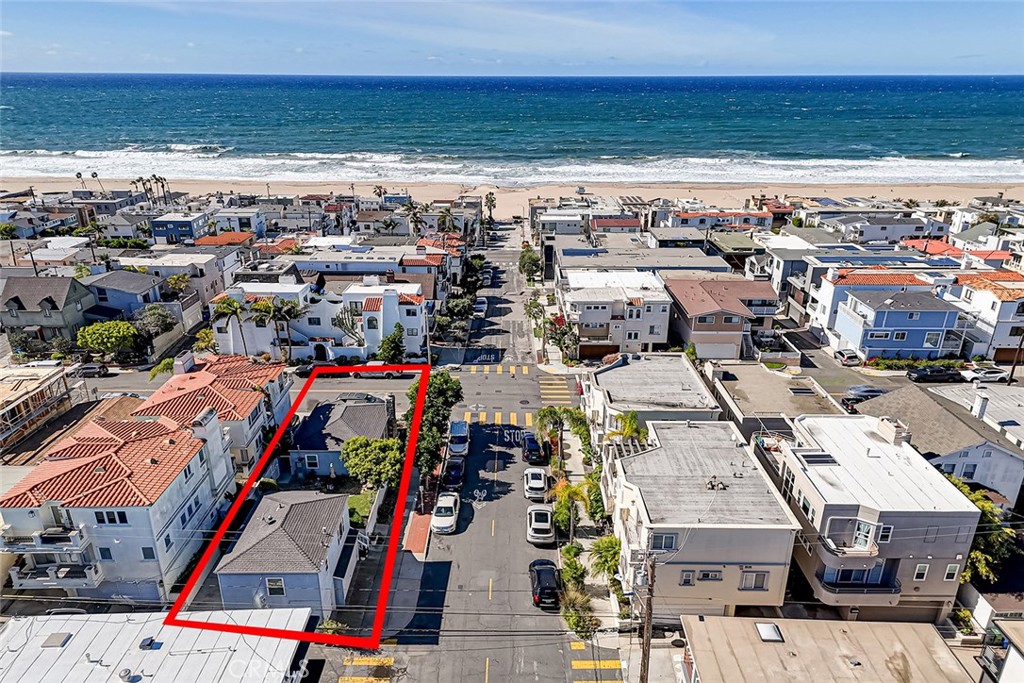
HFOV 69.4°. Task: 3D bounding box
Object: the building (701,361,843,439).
[{"bbox_3d":[21.133,6.894,61.093,8.359,7.654,11.582,0,20,0],"label":"building"}]

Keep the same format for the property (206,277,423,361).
[{"bbox_3d":[-24.500,-3.232,97.693,25.800,8.000,12.300,0,20,0],"label":"property"}]

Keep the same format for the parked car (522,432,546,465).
[{"bbox_3d":[1.953,9.329,66.520,1.880,1.530,4.800,0,17,0],"label":"parked car"}]

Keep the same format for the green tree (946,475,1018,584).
[{"bbox_3d":[28.577,12.928,46.420,4.600,6.300,6.000,0,20,0],"label":"green tree"}]

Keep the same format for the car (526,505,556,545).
[{"bbox_3d":[2.177,13.006,54.503,1.930,1.600,4.650,0,17,0],"label":"car"}]

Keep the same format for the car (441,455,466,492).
[{"bbox_3d":[-4.607,10.401,58.658,1.820,1.580,4.450,0,17,0],"label":"car"}]

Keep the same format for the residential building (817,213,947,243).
[{"bbox_3d":[99.268,-30.515,198.591,24.171,6.748,16.114,0,20,0],"label":"residential building"}]

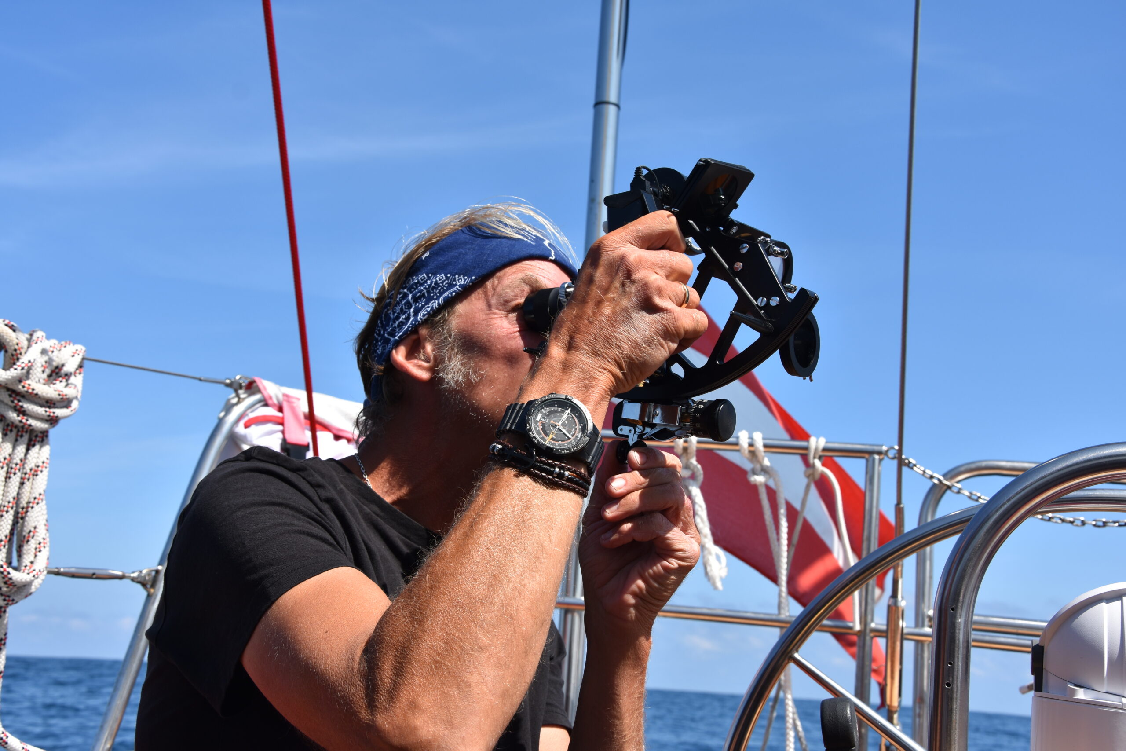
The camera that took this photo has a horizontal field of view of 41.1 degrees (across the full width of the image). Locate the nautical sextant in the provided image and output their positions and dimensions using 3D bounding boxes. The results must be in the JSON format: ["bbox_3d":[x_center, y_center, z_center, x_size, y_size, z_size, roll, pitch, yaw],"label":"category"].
[{"bbox_3d":[0.068,-0.057,1.147,0.280,0.240,0.135,-5,-14,33],"label":"nautical sextant"}]

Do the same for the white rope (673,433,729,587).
[{"bbox_3d":[0.225,0.222,2.450,0.080,0.250,0.060,3,-12,0],"label":"white rope"}]

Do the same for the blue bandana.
[{"bbox_3d":[-0.081,-0.058,1.300,0.205,0.125,0.170,-17,-20,28],"label":"blue bandana"}]

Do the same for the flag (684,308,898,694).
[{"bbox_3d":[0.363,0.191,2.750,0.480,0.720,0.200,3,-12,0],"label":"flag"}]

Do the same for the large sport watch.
[{"bbox_3d":[-0.010,0.047,1.075,0.078,0.048,0.060,15,-26,-6],"label":"large sport watch"}]

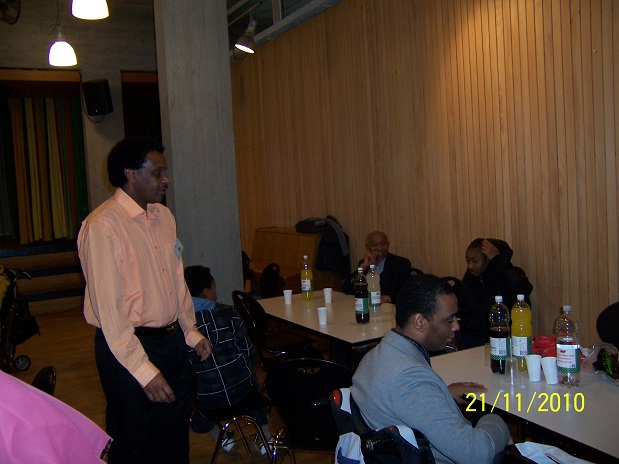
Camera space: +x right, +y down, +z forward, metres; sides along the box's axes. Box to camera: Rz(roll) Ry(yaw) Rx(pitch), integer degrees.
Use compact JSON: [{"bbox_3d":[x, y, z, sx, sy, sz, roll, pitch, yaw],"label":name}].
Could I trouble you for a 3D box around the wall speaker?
[{"bbox_3d":[-3.229,-2.044,9.000,0.335,0.510,0.280,-3,23,3],"label":"wall speaker"}]

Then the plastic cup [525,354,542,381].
[{"bbox_3d":[0.922,0.558,2.410,0.068,0.095,0.068,-3,4,0],"label":"plastic cup"}]

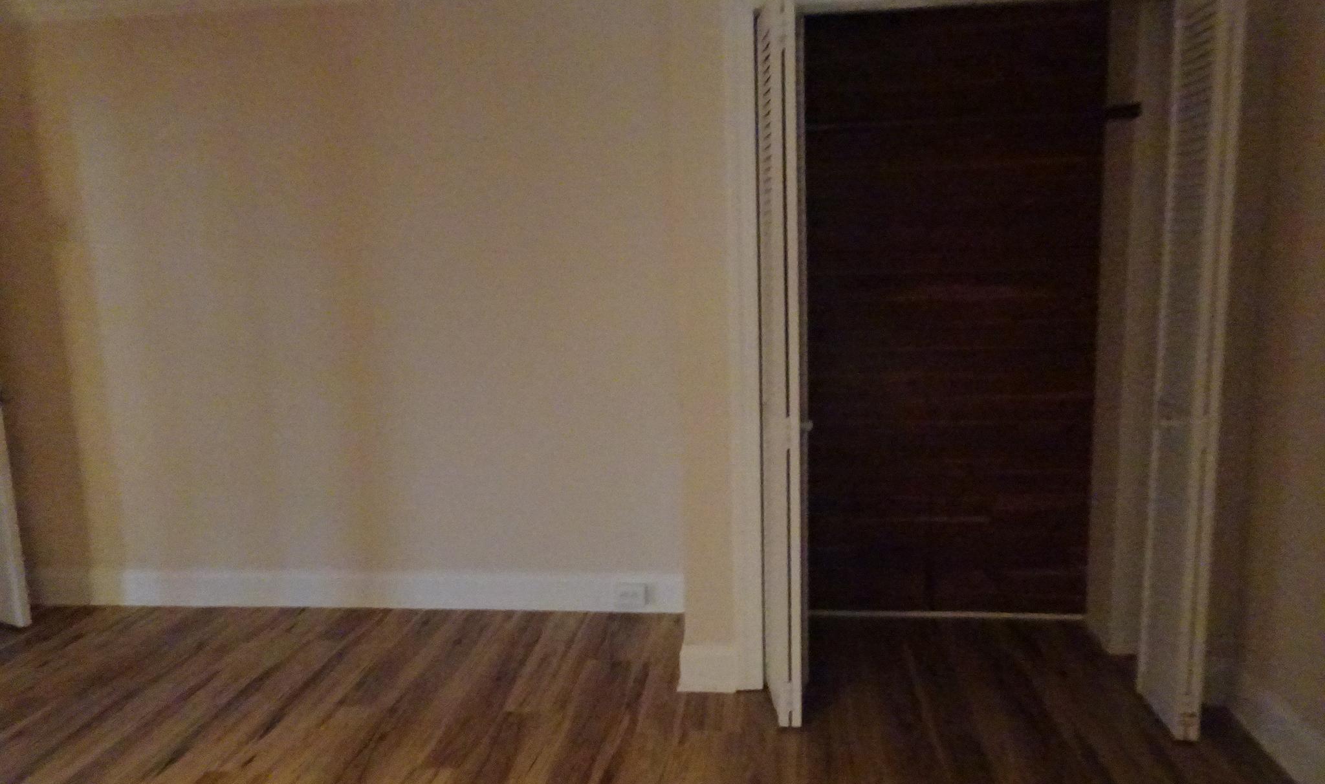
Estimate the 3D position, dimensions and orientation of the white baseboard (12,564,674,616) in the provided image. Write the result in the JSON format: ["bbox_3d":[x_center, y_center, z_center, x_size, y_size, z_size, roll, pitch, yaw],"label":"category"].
[{"bbox_3d":[-1.269,0.796,3.712,2.801,0.157,0.028,-1,8,6],"label":"white baseboard"}]

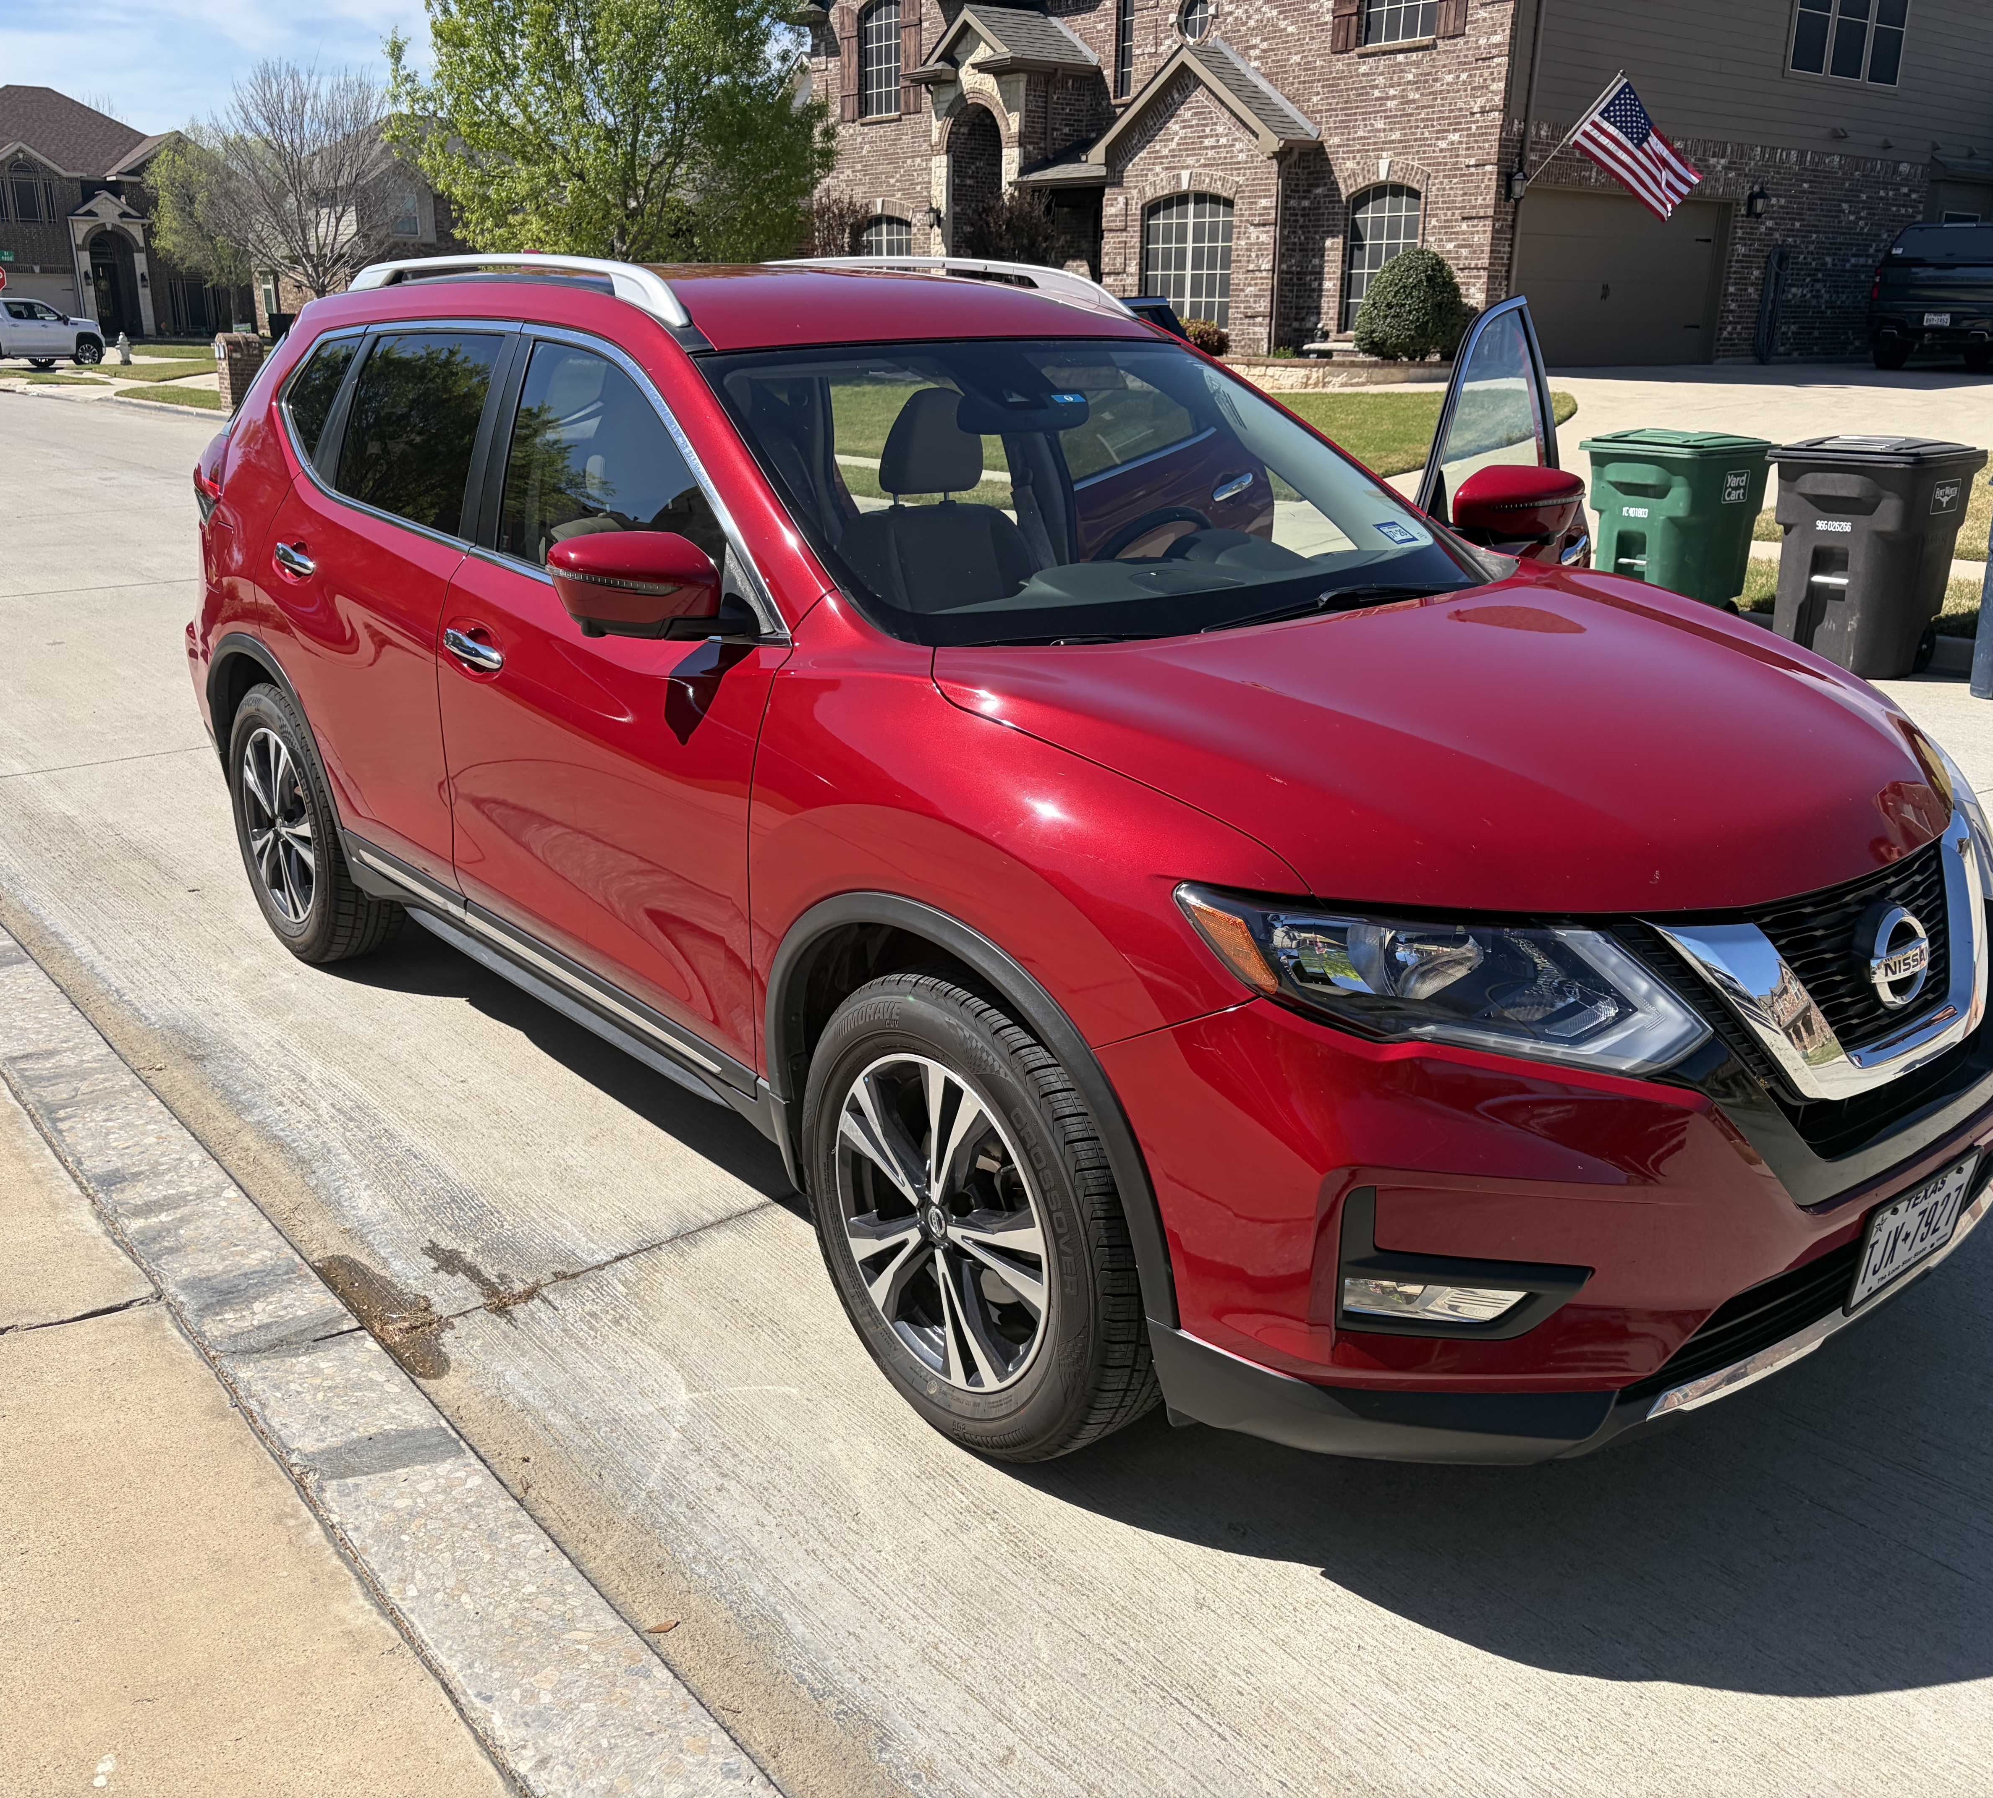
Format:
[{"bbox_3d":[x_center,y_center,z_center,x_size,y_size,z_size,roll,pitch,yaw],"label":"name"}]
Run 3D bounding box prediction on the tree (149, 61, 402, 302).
[{"bbox_3d":[-18.088,-17.496,45.591,5.980,6.850,5.680,-6,19,-20],"label":"tree"}]

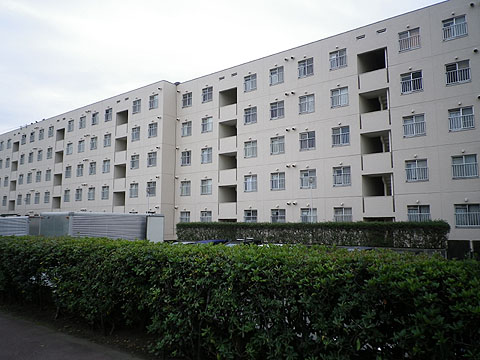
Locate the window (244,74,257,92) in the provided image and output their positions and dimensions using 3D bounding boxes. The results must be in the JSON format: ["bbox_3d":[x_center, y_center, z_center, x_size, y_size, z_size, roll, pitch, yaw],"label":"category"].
[{"bbox_3d":[0.850,-7.715,30.976,1.164,1.246,0.150,-5,-8,37],"label":"window"}]

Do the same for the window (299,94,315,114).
[{"bbox_3d":[4.662,-5.286,27.088,1.179,1.234,0.150,-5,-8,37],"label":"window"}]

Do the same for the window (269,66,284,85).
[{"bbox_3d":[2.856,-8.092,30.217,1.225,1.287,0.150,-5,-8,37],"label":"window"}]

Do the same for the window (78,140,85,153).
[{"bbox_3d":[-16.995,-3.616,41.647,1.179,1.265,0.150,-5,-8,37],"label":"window"}]

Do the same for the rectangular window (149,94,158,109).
[{"bbox_3d":[-7.772,-7.036,35.058,1.179,1.265,0.150,-5,-8,37],"label":"rectangular window"}]

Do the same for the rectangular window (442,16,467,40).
[{"bbox_3d":[12.361,-8.723,22.318,1.206,1.246,0.150,-5,-8,37],"label":"rectangular window"}]

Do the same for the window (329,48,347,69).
[{"bbox_3d":[6.578,-8.057,25.964,1.179,1.234,0.150,-5,-8,37],"label":"window"}]

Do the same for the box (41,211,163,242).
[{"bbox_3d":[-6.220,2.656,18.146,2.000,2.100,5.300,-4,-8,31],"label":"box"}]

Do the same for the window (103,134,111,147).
[{"bbox_3d":[-13.434,-3.980,39.556,1.194,1.246,0.150,-5,-8,37],"label":"window"}]

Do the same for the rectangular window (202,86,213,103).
[{"bbox_3d":[-2.782,-7.372,33.669,1.206,1.258,0.180,-5,-8,37],"label":"rectangular window"}]

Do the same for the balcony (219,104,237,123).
[{"bbox_3d":[-0.739,-5.474,32.328,1.798,1.320,0.800,-5,-8,37],"label":"balcony"}]

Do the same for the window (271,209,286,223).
[{"bbox_3d":[2.738,2.714,27.901,1.179,1.227,0.150,-5,-8,37],"label":"window"}]

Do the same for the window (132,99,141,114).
[{"bbox_3d":[-10.179,-7.208,38.234,1.200,1.287,0.150,-5,-8,37],"label":"window"}]

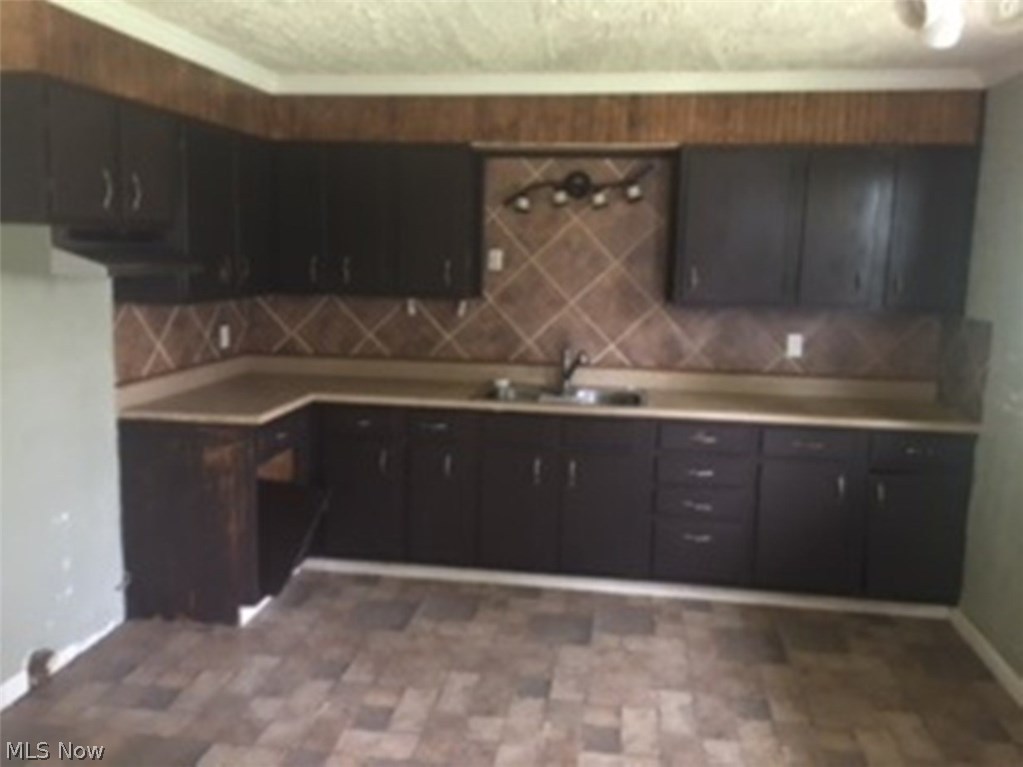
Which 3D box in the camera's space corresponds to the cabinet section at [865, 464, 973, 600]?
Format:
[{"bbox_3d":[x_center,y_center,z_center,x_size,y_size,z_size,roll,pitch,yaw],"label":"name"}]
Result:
[{"bbox_3d":[1.870,0.652,4.157,0.430,0.610,0.595,2,8,8],"label":"cabinet section"}]

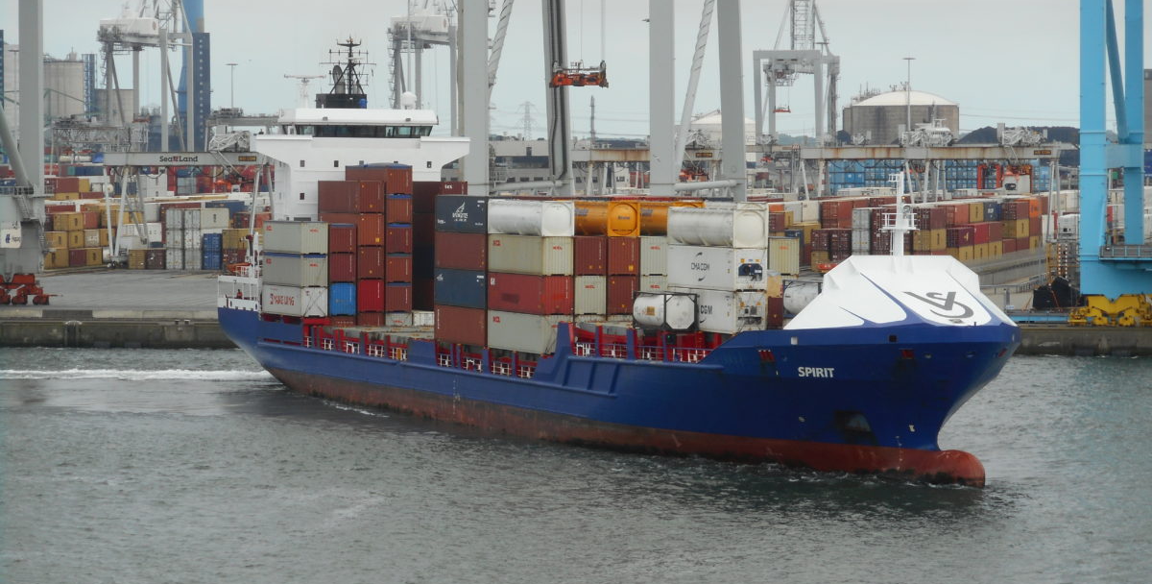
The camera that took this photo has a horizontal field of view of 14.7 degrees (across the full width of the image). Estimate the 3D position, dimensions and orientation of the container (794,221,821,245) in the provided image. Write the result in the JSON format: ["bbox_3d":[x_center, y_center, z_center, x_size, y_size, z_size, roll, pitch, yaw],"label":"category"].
[{"bbox_3d":[33.188,-8.351,644.197,2.440,2.900,12.190,0,2,15],"label":"container"}]

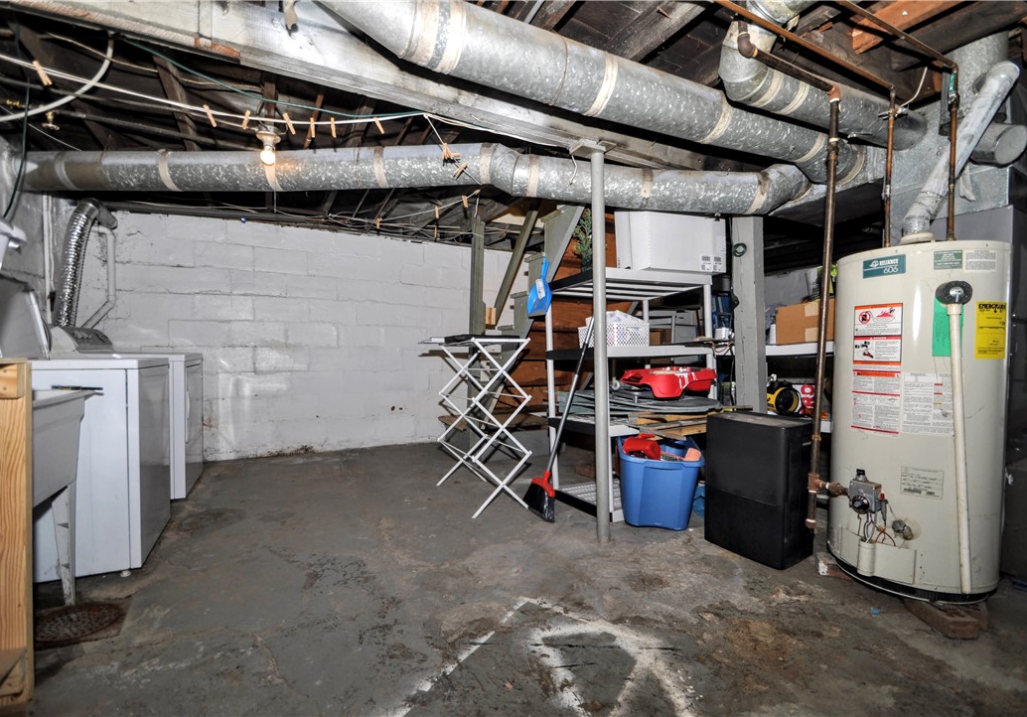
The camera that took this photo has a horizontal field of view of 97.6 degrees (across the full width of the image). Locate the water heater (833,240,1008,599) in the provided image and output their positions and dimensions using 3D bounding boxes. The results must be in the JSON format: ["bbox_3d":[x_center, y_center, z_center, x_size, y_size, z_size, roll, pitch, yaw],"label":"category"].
[{"bbox_3d":[1.552,0.221,1.756,0.500,1.235,0.500,-1,0,-24],"label":"water heater"}]

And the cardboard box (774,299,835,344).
[{"bbox_3d":[1.938,-0.199,2.699,0.340,0.235,0.520,-1,0,-18],"label":"cardboard box"}]

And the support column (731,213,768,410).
[{"bbox_3d":[1.384,-0.074,2.660,0.090,1.930,0.140,-1,0,-26],"label":"support column"}]

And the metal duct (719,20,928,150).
[{"bbox_3d":[1.345,-1.148,1.919,1.060,0.310,0.170,-1,0,-19],"label":"metal duct"}]

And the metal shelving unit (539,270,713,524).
[{"bbox_3d":[0.780,0.197,2.897,0.920,1.395,0.540,-1,0,-28],"label":"metal shelving unit"}]

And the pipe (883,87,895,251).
[{"bbox_3d":[1.533,-0.769,1.830,0.025,0.680,0.025,2,0,-27],"label":"pipe"}]

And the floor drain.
[{"bbox_3d":[-1.542,0.927,1.580,0.280,0.020,0.280,-1,0,-28],"label":"floor drain"}]

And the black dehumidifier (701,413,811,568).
[{"bbox_3d":[1.156,0.594,2.139,0.255,0.607,0.387,-1,1,-33],"label":"black dehumidifier"}]

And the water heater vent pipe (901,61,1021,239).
[{"bbox_3d":[1.685,-0.737,1.695,0.130,0.700,0.120,27,10,38],"label":"water heater vent pipe"}]

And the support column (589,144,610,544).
[{"bbox_3d":[0.426,-0.067,2.202,0.066,1.940,0.066,-1,0,-27],"label":"support column"}]

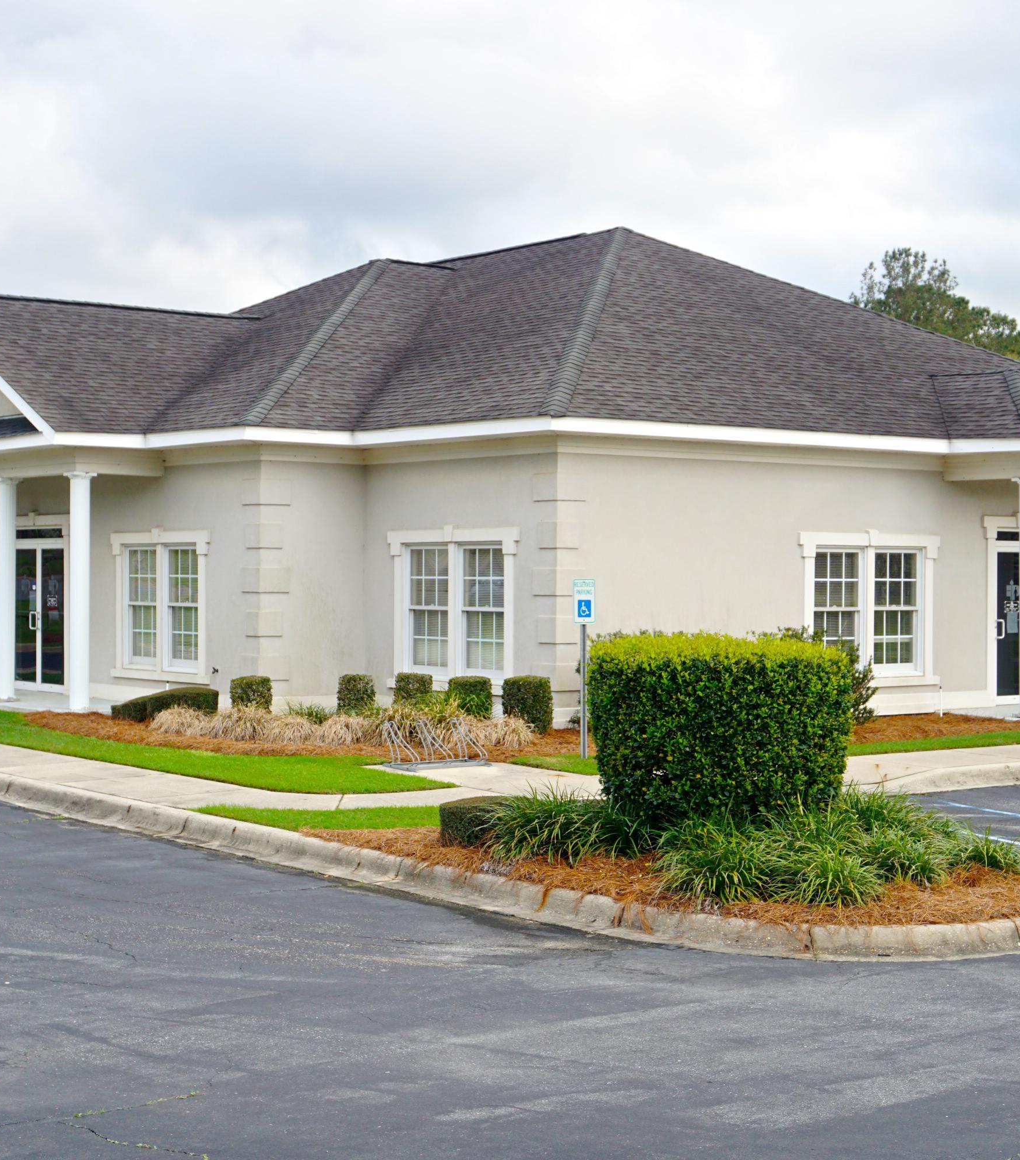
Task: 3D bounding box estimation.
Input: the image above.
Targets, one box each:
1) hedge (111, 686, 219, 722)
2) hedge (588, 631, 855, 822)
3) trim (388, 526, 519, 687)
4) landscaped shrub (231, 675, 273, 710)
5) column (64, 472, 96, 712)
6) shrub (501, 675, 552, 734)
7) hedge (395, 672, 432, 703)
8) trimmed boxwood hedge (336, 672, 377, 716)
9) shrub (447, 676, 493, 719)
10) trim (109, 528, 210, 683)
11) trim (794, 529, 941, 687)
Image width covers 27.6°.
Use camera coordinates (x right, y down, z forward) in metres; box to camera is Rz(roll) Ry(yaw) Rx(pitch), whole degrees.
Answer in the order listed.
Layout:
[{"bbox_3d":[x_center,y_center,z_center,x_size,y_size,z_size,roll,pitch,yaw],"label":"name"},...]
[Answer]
[{"bbox_3d":[-4.179,1.501,25.200,0.550,0.420,1.750,0,0,-38],"label":"hedge"},{"bbox_3d":[1.638,1.169,16.100,1.930,1.400,1.700,0,0,6],"label":"hedge"},{"bbox_3d":[-0.706,0.383,24.808,0.140,1.930,2.500,0,0,-38],"label":"trim"},{"bbox_3d":[-3.103,1.383,24.932,0.502,0.533,0.502,0,0,-39],"label":"landscaped shrub"},{"bbox_3d":[-5.482,0.149,26.548,0.352,3.045,0.352,0,0,0],"label":"column"},{"bbox_3d":[0.181,1.346,22.771,0.533,0.643,0.533,0,0,-39],"label":"shrub"},{"bbox_3d":[-1.115,1.296,24.000,0.400,0.540,0.400,0,0,-38],"label":"hedge"},{"bbox_3d":[-1.804,1.349,24.400,0.410,0.530,0.410,0,0,-38],"label":"trimmed boxwood hedge"},{"bbox_3d":[-0.461,1.364,23.626,0.502,0.583,0.502,0,0,-39],"label":"shrub"},{"bbox_3d":[-4.673,0.324,27.569,0.161,1.970,2.647,0,0,-39],"label":"trim"},{"bbox_3d":[4.621,0.391,26.479,2.676,2.000,0.161,0,0,-39],"label":"trim"}]

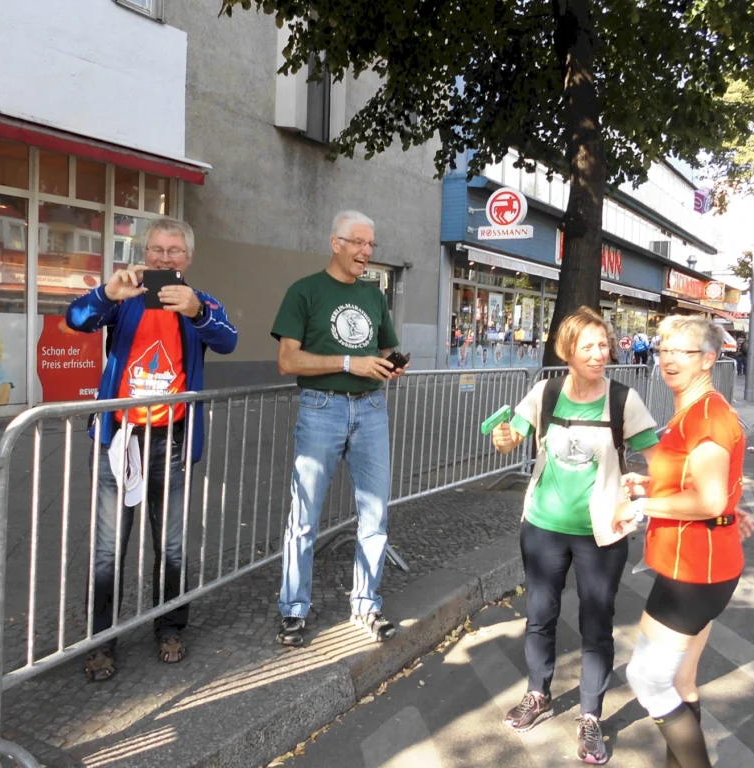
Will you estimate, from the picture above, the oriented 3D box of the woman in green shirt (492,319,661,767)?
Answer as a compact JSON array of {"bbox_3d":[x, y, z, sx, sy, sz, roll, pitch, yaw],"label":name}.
[{"bbox_3d":[0.724,0.523,2.809,0.640,1.608,0.460,3,3,21],"label":"woman in green shirt"}]

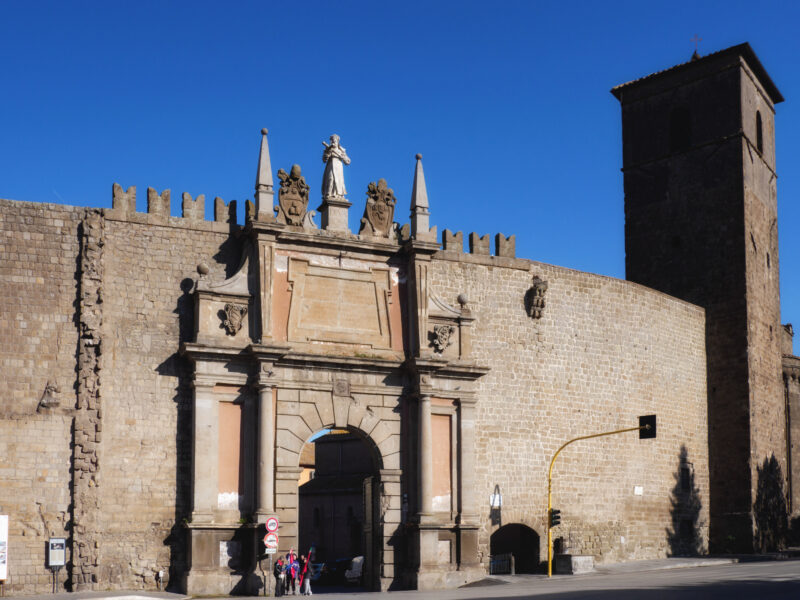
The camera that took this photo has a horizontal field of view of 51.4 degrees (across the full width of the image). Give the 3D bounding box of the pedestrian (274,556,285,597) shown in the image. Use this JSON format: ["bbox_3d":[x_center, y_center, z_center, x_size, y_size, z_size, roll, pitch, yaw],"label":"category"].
[{"bbox_3d":[-5.061,11.632,35.000,0.420,1.650,0.500,-4,-9,25],"label":"pedestrian"}]

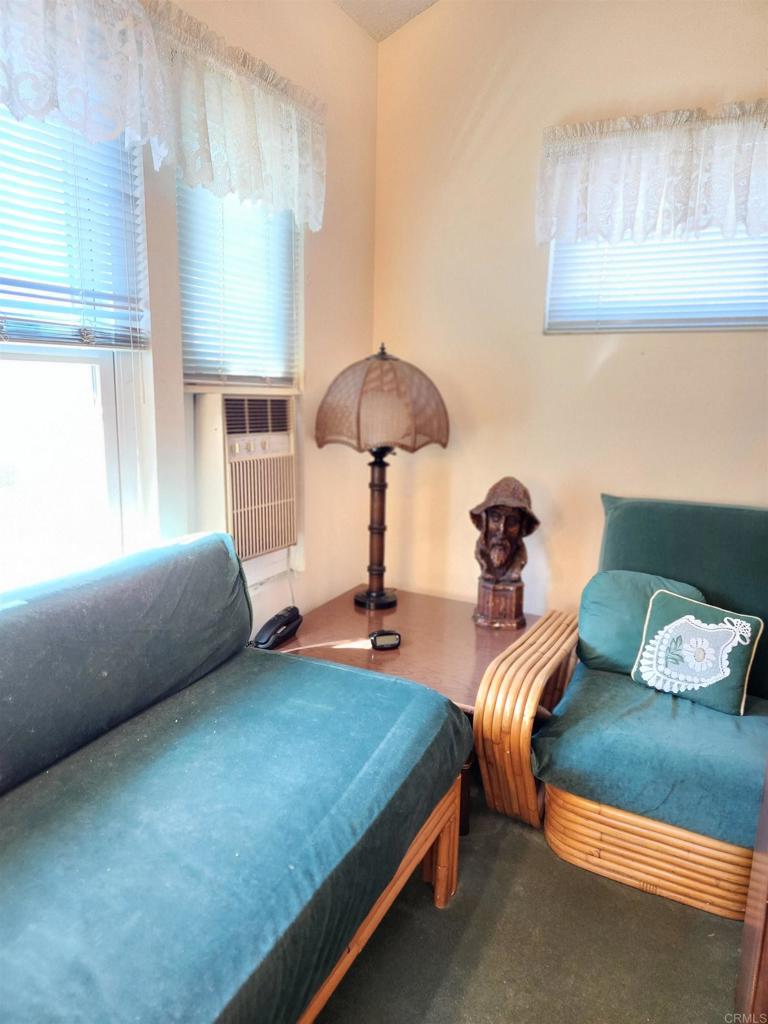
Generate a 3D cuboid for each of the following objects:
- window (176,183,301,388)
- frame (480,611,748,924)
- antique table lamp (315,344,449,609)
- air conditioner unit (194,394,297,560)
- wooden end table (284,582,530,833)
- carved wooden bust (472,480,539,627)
[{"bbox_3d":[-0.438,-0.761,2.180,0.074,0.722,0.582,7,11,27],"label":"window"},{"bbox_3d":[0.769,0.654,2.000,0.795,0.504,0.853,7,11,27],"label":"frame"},{"bbox_3d":[-0.021,-0.133,2.586,0.492,0.987,0.492,1,10,0],"label":"antique table lamp"},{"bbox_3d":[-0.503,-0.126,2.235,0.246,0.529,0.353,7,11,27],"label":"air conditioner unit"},{"bbox_3d":[0.070,0.615,2.386,0.816,0.410,0.849,7,11,27],"label":"wooden end table"},{"bbox_3d":[0.437,0.136,2.437,0.234,0.533,0.205,5,11,20],"label":"carved wooden bust"}]

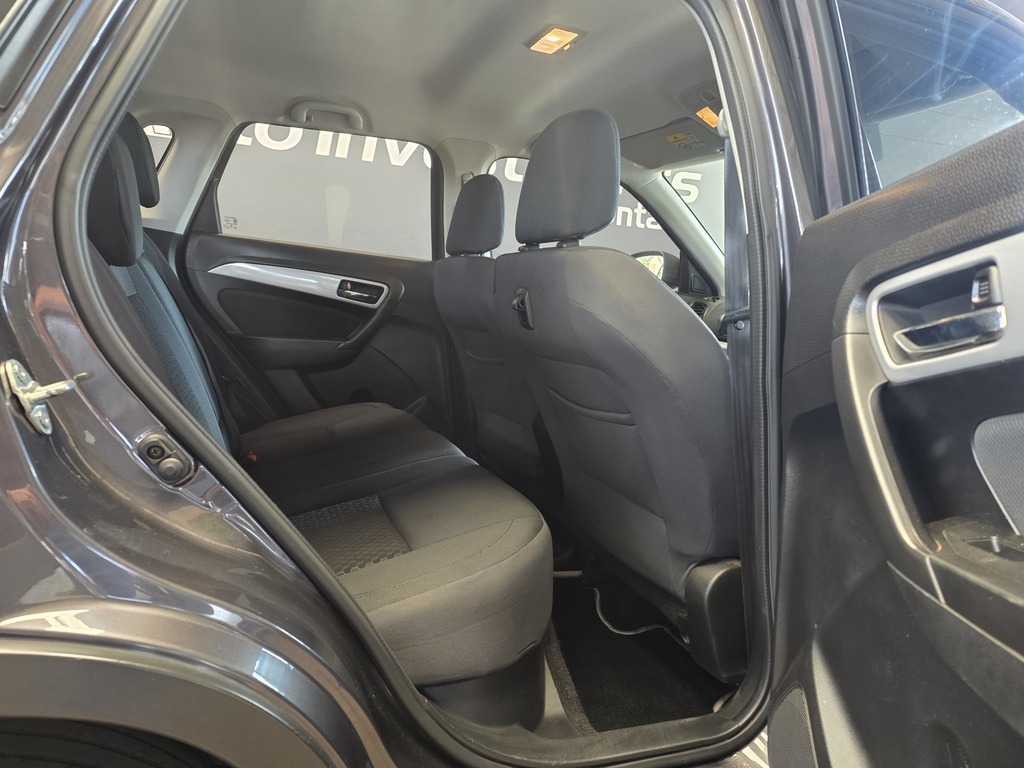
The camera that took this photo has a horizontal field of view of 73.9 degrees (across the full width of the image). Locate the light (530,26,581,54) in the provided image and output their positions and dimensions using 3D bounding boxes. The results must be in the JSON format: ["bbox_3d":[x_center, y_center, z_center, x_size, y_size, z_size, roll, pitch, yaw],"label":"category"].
[{"bbox_3d":[0.093,-0.748,1.482,0.084,0.022,0.136,0,9,-24],"label":"light"}]

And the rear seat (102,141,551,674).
[{"bbox_3d":[-0.470,-0.103,1.345,0.800,0.875,1.300,0,9,-24],"label":"rear seat"}]

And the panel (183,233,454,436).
[{"bbox_3d":[-0.541,-0.100,2.044,0.790,0.605,0.100,0,9,-24],"label":"panel"}]

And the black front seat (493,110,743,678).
[{"bbox_3d":[0.423,0.008,1.363,0.850,0.975,0.540,0,9,-24],"label":"black front seat"}]

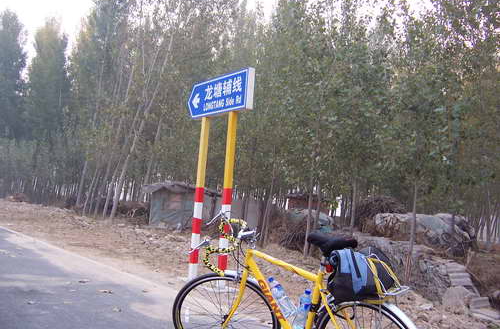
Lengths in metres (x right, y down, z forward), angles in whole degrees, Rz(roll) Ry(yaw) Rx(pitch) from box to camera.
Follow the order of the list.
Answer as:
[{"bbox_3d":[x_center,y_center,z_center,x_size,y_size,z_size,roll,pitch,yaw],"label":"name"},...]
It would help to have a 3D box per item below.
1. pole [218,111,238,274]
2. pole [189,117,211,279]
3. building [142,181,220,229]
[{"bbox_3d":[-0.269,0.420,5.800,0.107,2.150,0.107,4,-4,0],"label":"pole"},{"bbox_3d":[-0.670,0.440,6.350,0.107,2.150,0.107,4,-4,0],"label":"pole"},{"bbox_3d":[-2.924,1.763,20.500,3.200,1.950,2.600,4,-4,-5],"label":"building"}]

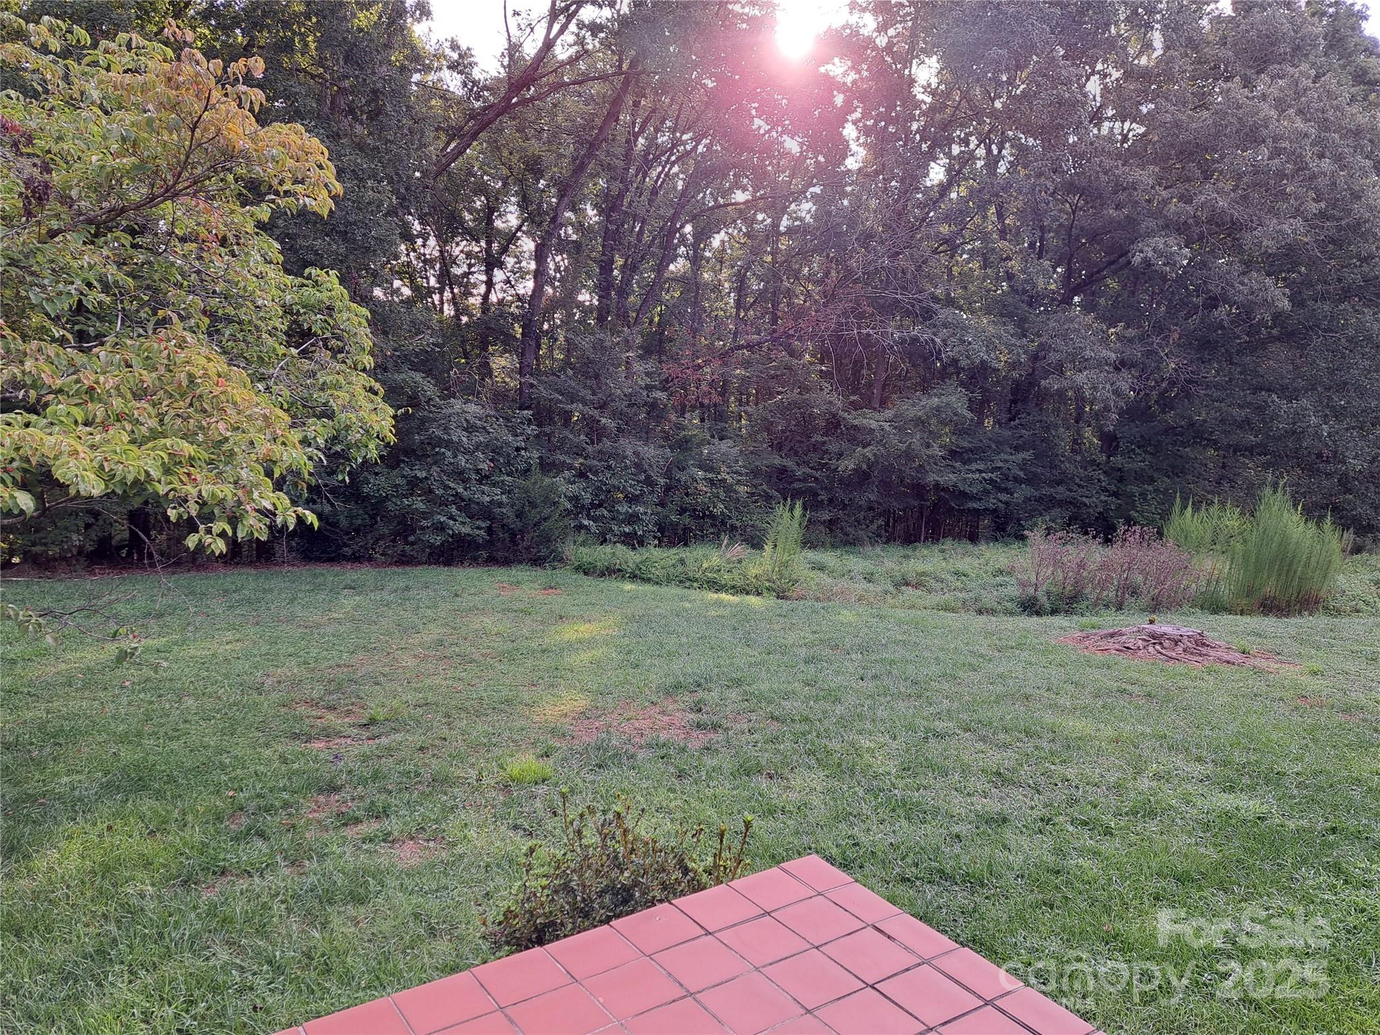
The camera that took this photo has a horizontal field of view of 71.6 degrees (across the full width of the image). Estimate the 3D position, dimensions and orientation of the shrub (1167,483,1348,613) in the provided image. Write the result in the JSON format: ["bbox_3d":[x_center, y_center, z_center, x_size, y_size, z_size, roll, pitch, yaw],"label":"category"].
[{"bbox_3d":[6.538,0.353,11.000,1.770,1.500,1.400,5,7,31],"label":"shrub"}]

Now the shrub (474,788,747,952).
[{"bbox_3d":[-0.290,1.175,3.170,0.840,0.530,0.600,-3,8,-34],"label":"shrub"}]

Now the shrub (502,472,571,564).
[{"bbox_3d":[-2.400,0.008,15.000,1.080,1.460,1.080,0,6,-9],"label":"shrub"}]

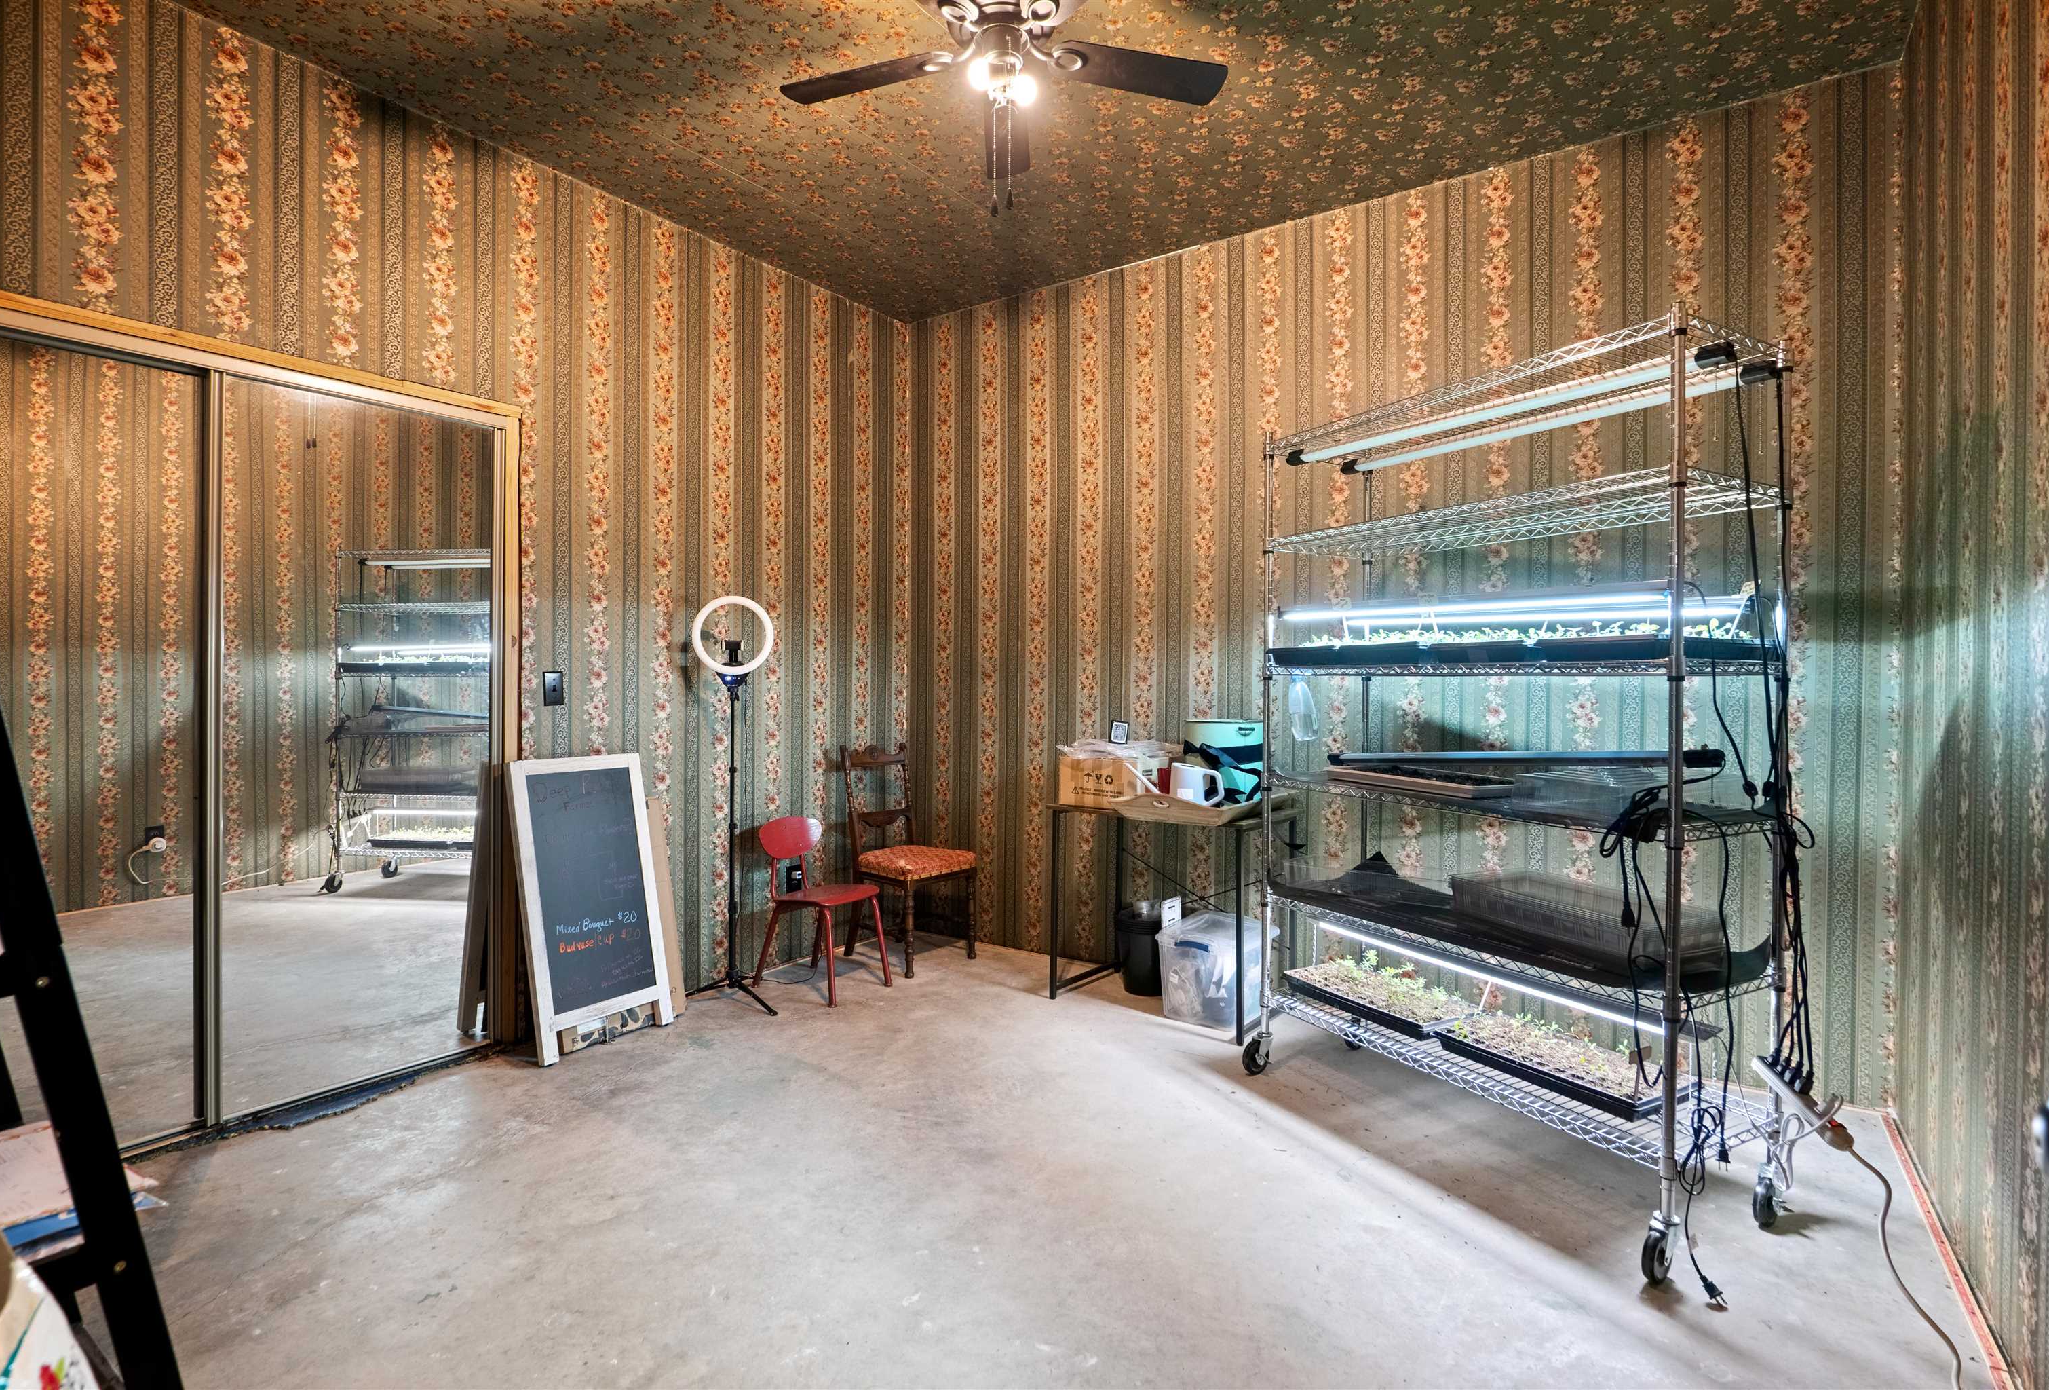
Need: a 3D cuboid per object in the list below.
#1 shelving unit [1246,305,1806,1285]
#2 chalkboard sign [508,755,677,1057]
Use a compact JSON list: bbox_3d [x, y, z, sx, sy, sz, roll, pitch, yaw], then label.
[{"bbox_3d":[1.236,0.206,2.501,0.490,1.975,1.210,0,1,-29],"label":"shelving unit"},{"bbox_3d":[-1.496,0.703,3.197,0.055,0.980,0.470,-14,-8,34],"label":"chalkboard sign"}]

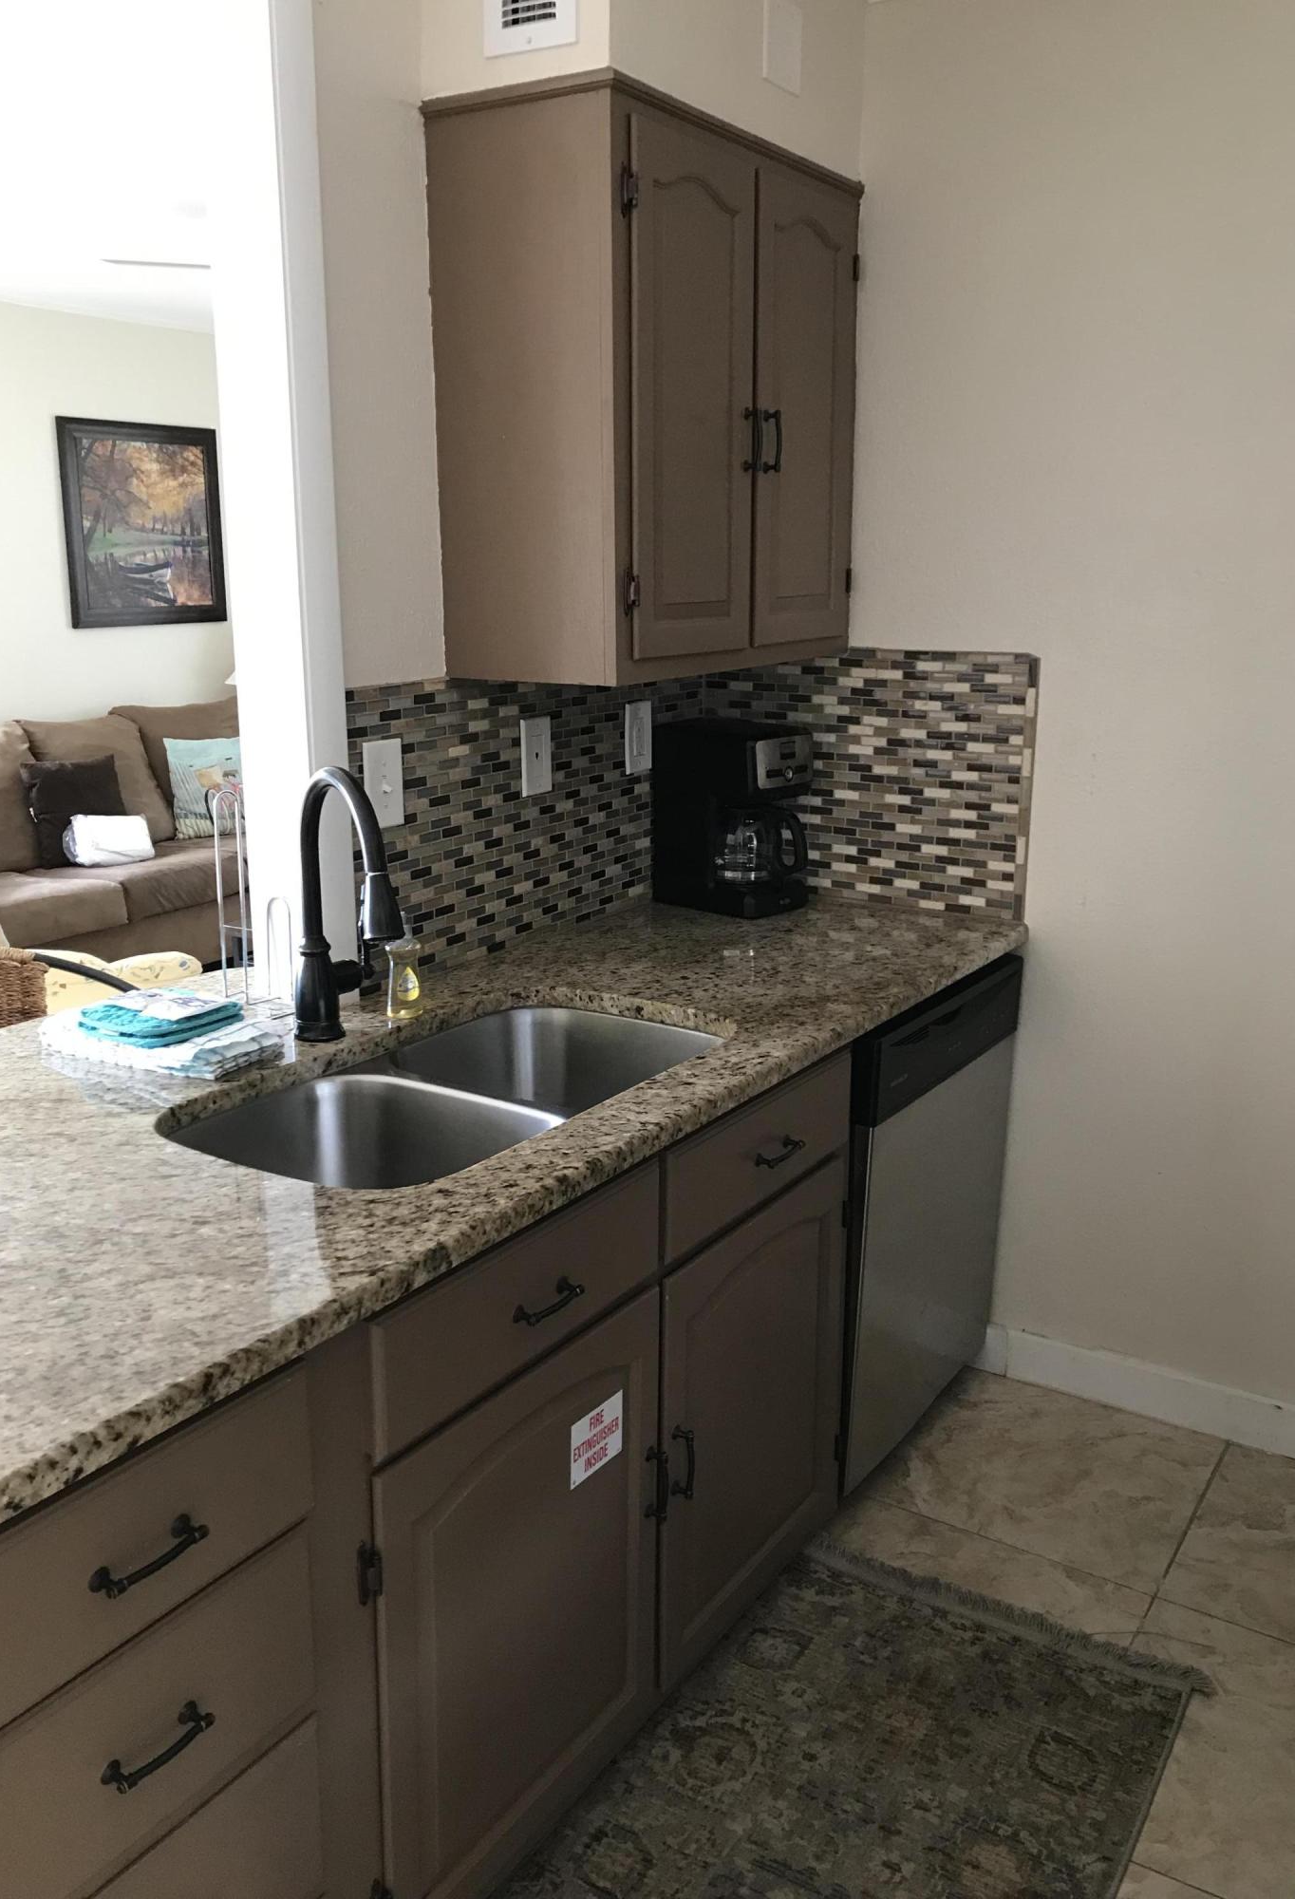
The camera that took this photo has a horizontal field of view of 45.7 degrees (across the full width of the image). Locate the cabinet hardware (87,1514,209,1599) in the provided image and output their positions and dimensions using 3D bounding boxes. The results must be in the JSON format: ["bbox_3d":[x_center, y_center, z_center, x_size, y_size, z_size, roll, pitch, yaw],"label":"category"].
[{"bbox_3d":[-0.381,0.464,1.177,0.032,0.019,0.094,9,16,33],"label":"cabinet hardware"}]

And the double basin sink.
[{"bbox_3d":[-0.231,0.281,1.951,0.440,0.215,0.790,9,16,33],"label":"double basin sink"}]

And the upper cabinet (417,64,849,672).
[{"bbox_3d":[0.038,-0.860,2.475,0.335,0.790,0.740,9,16,33],"label":"upper cabinet"}]

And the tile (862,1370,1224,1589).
[{"bbox_3d":[0.682,0.880,2.624,0.495,0.012,0.505,9,16,33],"label":"tile"}]

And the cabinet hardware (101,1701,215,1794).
[{"bbox_3d":[-0.384,0.628,1.210,0.032,0.019,0.094,9,16,33],"label":"cabinet hardware"}]

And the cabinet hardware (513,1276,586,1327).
[{"bbox_3d":[-0.100,0.366,1.594,0.032,0.019,0.094,9,16,33],"label":"cabinet hardware"}]

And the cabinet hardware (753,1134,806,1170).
[{"bbox_3d":[0.173,0.266,2.005,0.032,0.019,0.094,9,16,33],"label":"cabinet hardware"}]

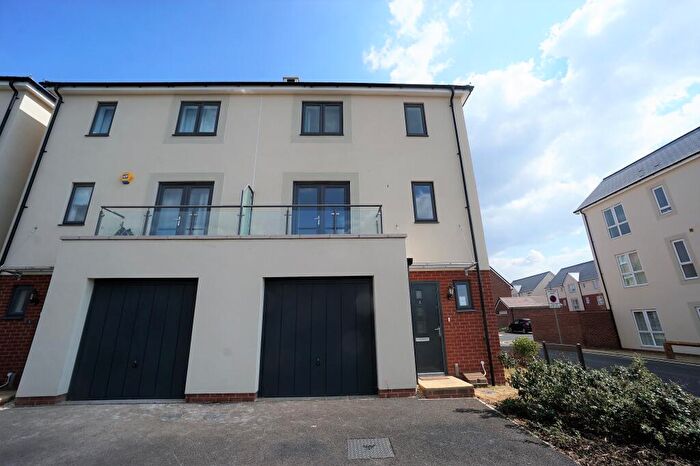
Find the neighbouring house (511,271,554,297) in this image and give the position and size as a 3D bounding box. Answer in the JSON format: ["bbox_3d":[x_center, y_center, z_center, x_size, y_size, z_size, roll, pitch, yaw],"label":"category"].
[{"bbox_3d":[41.742,15.676,66.090,8.600,11.300,14.000,0,-18,-1],"label":"neighbouring house"}]

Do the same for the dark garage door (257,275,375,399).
[{"bbox_3d":[-0.639,2.088,6.038,2.290,2.280,0.100,0,-17,-2],"label":"dark garage door"}]

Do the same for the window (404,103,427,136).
[{"bbox_3d":[1.930,-3.305,8.513,0.610,1.150,0.100,0,-17,-2],"label":"window"}]

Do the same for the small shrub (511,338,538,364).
[{"bbox_3d":[5.440,3.674,9.064,0.770,0.800,0.750,0,-17,-2],"label":"small shrub"}]

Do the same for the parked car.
[{"bbox_3d":[19.513,10.438,32.802,1.750,1.520,4.050,0,-17,-2],"label":"parked car"}]

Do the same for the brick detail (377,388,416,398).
[{"bbox_3d":[0.869,2.932,5.367,0.690,0.143,0.200,0,-18,-1],"label":"brick detail"}]

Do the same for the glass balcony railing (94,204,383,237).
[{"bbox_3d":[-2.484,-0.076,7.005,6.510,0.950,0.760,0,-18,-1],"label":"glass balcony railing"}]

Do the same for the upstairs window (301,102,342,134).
[{"bbox_3d":[-0.801,-3.349,8.540,1.237,1.190,0.120,0,-18,-1],"label":"upstairs window"}]

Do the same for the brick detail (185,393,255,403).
[{"bbox_3d":[-2.292,2.972,5.281,1.245,0.145,0.200,0,-18,-1],"label":"brick detail"}]

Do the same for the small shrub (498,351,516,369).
[{"bbox_3d":[4.595,3.709,8.559,0.470,0.480,0.460,0,-17,-2],"label":"small shrub"}]

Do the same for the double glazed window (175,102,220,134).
[{"bbox_3d":[-4.327,-3.270,8.331,1.165,1.145,0.100,0,-17,-2],"label":"double glazed window"}]

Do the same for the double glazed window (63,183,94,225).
[{"bbox_3d":[-7.045,-0.761,7.577,0.610,1.190,0.120,0,-18,-1],"label":"double glazed window"}]

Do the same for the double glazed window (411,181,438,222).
[{"bbox_3d":[2.009,-0.822,7.807,0.615,1.180,0.120,0,-18,-1],"label":"double glazed window"}]

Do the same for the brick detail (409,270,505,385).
[{"bbox_3d":[2.404,2.155,6.844,2.070,2.500,0.140,0,-17,-2],"label":"brick detail"}]

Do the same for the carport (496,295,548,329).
[{"bbox_3d":[20.376,9.449,33.259,5.800,4.020,3.400,0,-18,-1],"label":"carport"}]

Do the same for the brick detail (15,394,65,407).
[{"bbox_3d":[-5.778,3.128,5.460,0.750,0.148,0.190,0,-17,-2],"label":"brick detail"}]

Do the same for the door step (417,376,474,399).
[{"bbox_3d":[1.860,3.156,5.985,0.960,0.175,1.020,0,-17,-2],"label":"door step"}]

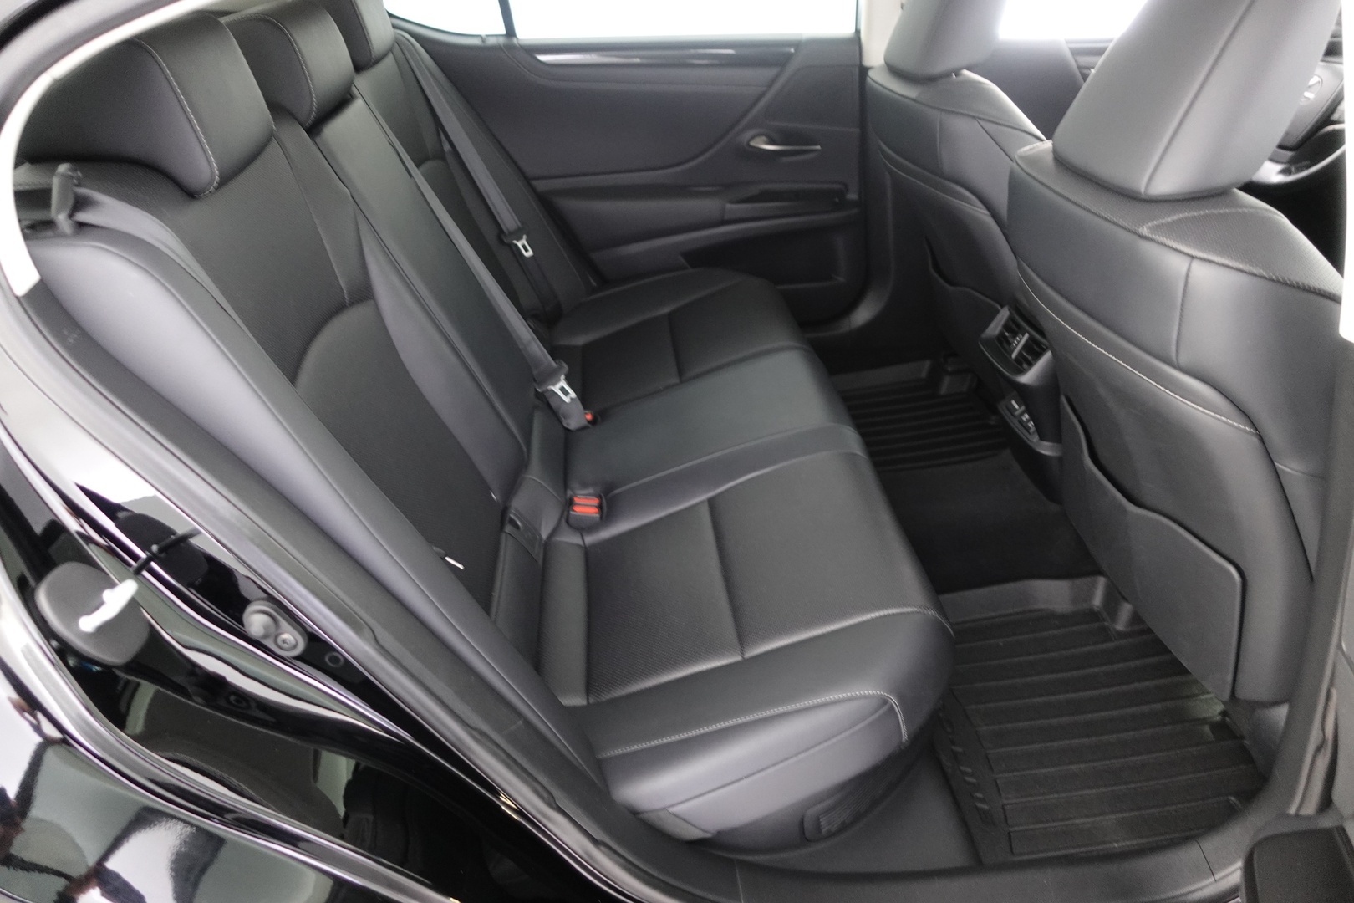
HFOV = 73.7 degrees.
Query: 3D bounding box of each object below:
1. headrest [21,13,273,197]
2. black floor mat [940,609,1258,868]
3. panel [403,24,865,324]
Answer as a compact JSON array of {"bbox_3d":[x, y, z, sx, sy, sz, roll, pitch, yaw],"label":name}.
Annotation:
[{"bbox_3d":[-0.508,-0.344,0.870,0.150,0.170,0.240,-14,32,4],"label":"headrest"},{"bbox_3d":[0.579,0.367,1.301,0.413,0.040,0.450,-8,32,0],"label":"black floor mat"},{"bbox_3d":[-0.061,-0.552,1.996,0.930,0.720,0.130,-8,32,0],"label":"panel"}]

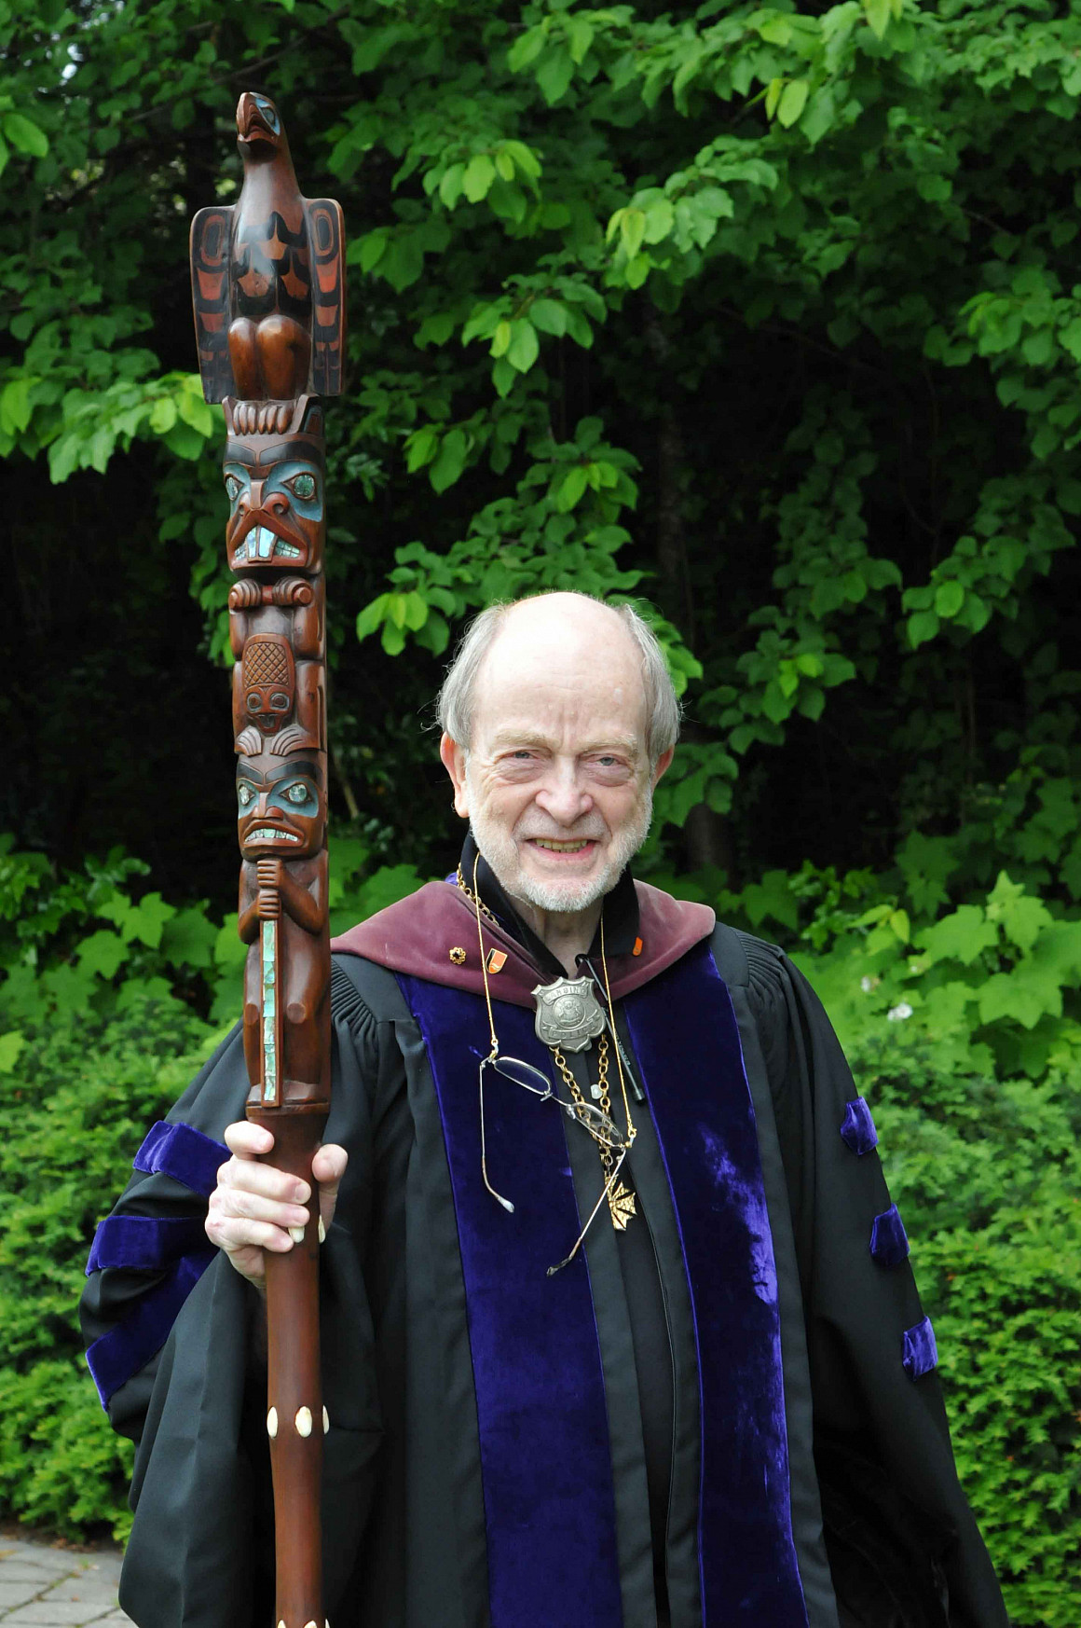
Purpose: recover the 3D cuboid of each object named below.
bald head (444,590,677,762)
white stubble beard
[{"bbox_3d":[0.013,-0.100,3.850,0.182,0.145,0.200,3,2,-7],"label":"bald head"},{"bbox_3d":[0.015,0.019,3.800,0.138,0.117,0.100,3,2,-7],"label":"white stubble beard"}]

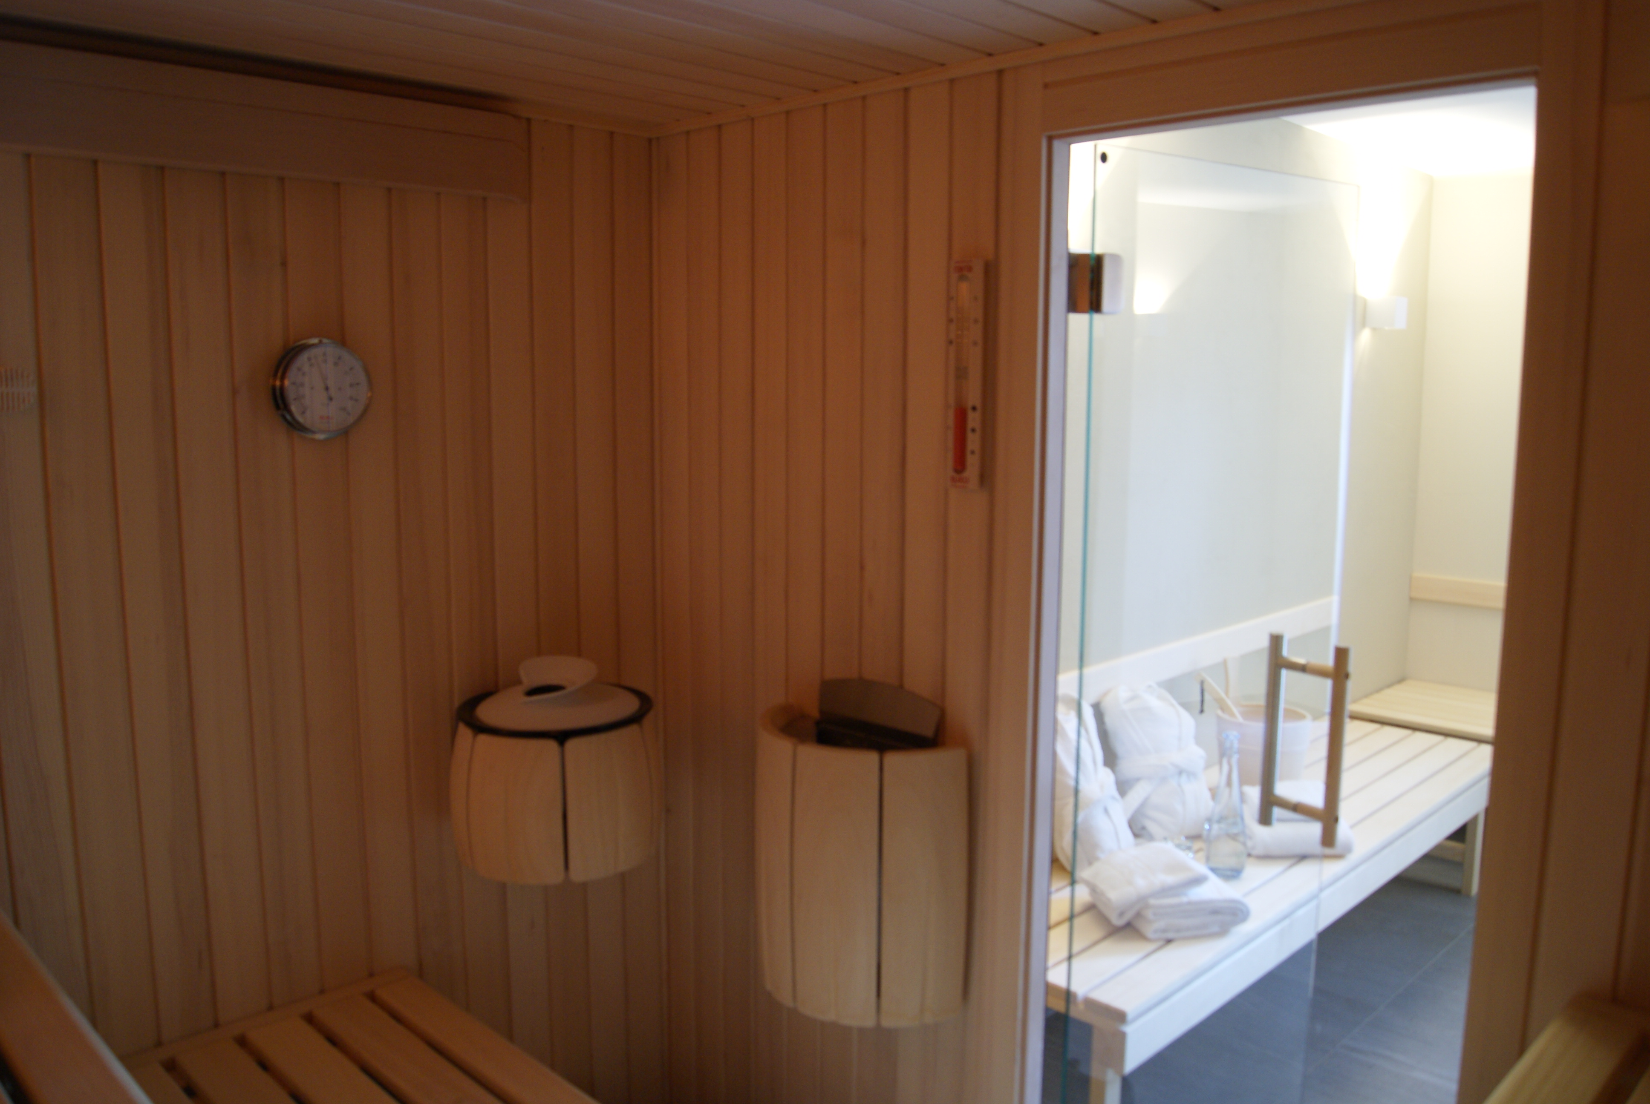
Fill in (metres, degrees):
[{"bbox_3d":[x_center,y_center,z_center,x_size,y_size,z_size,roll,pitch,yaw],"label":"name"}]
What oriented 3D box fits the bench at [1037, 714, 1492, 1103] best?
[{"bbox_3d":[1.102,0.908,3.180,2.200,0.460,0.600,-7,11,-44],"label":"bench"}]

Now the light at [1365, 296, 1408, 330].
[{"bbox_3d":[1.860,-0.791,4.110,0.100,0.100,0.100,-7,11,-44],"label":"light"}]

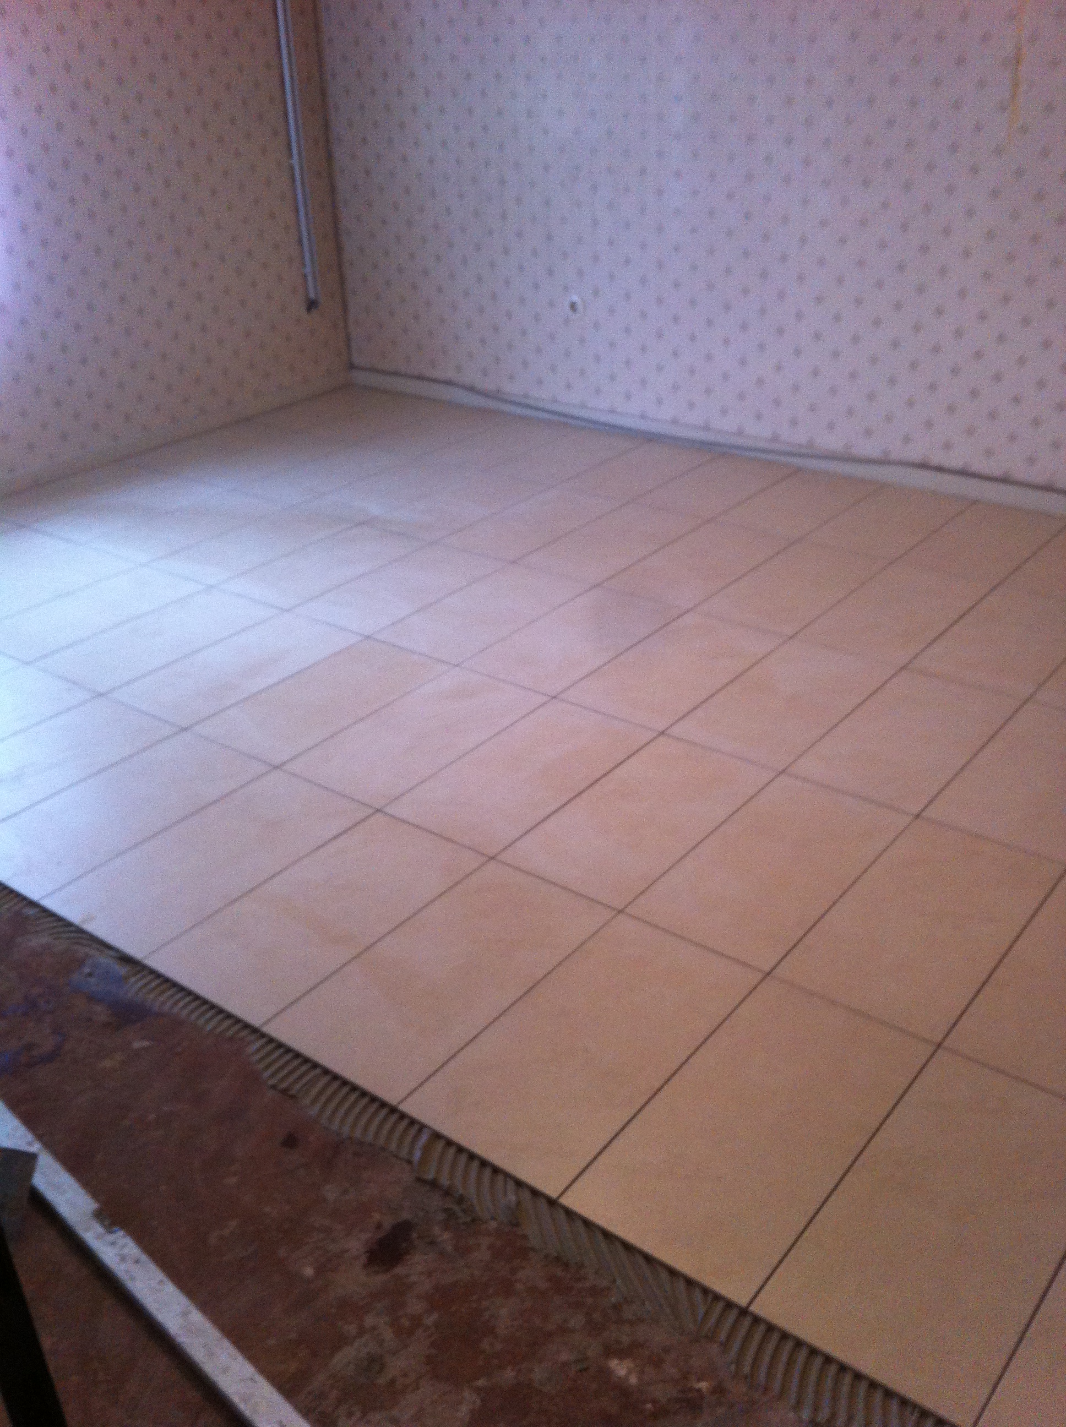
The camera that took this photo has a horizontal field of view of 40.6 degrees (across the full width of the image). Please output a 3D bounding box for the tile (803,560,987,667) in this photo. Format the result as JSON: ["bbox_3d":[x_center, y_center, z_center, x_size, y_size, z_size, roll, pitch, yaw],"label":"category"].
[{"bbox_3d":[0.967,-0.263,3.766,0.300,0.010,0.600,19,34,33],"label":"tile"}]

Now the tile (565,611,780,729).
[{"bbox_3d":[0.360,-0.108,3.523,0.300,0.010,0.600,19,34,33],"label":"tile"}]

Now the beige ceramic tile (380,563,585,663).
[{"bbox_3d":[-0.122,-0.270,3.847,0.300,0.010,0.600,19,34,33],"label":"beige ceramic tile"}]

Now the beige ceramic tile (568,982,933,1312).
[{"bbox_3d":[0.335,0.601,2.134,0.300,0.010,0.600,18,34,33],"label":"beige ceramic tile"}]

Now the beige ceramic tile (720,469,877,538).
[{"bbox_3d":[0.848,-0.656,4.506,0.300,0.010,0.570,19,34,33],"label":"beige ceramic tile"}]

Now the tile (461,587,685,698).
[{"bbox_3d":[0.120,-0.190,3.689,0.300,0.010,0.600,19,34,33],"label":"tile"}]

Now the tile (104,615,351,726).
[{"bbox_3d":[-0.725,-0.117,3.576,0.300,0.010,0.600,18,34,33],"label":"tile"}]

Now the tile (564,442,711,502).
[{"bbox_3d":[0.353,-0.806,4.835,0.300,0.010,0.573,18,34,33],"label":"tile"}]

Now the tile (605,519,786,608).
[{"bbox_3d":[0.487,-0.425,4.098,0.300,0.010,0.600,19,34,33],"label":"tile"}]

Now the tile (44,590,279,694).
[{"bbox_3d":[-0.971,-0.197,3.761,0.300,0.010,0.600,19,34,33],"label":"tile"}]

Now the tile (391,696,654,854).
[{"bbox_3d":[-0.013,0.129,3.097,0.300,0.010,0.600,19,34,33],"label":"tile"}]

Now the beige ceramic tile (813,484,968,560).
[{"bbox_3d":[1.103,-0.582,4.370,0.300,0.010,0.600,19,34,33],"label":"beige ceramic tile"}]

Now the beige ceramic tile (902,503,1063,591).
[{"bbox_3d":[1.325,-0.498,4.185,0.300,0.010,0.585,18,34,33],"label":"beige ceramic tile"}]

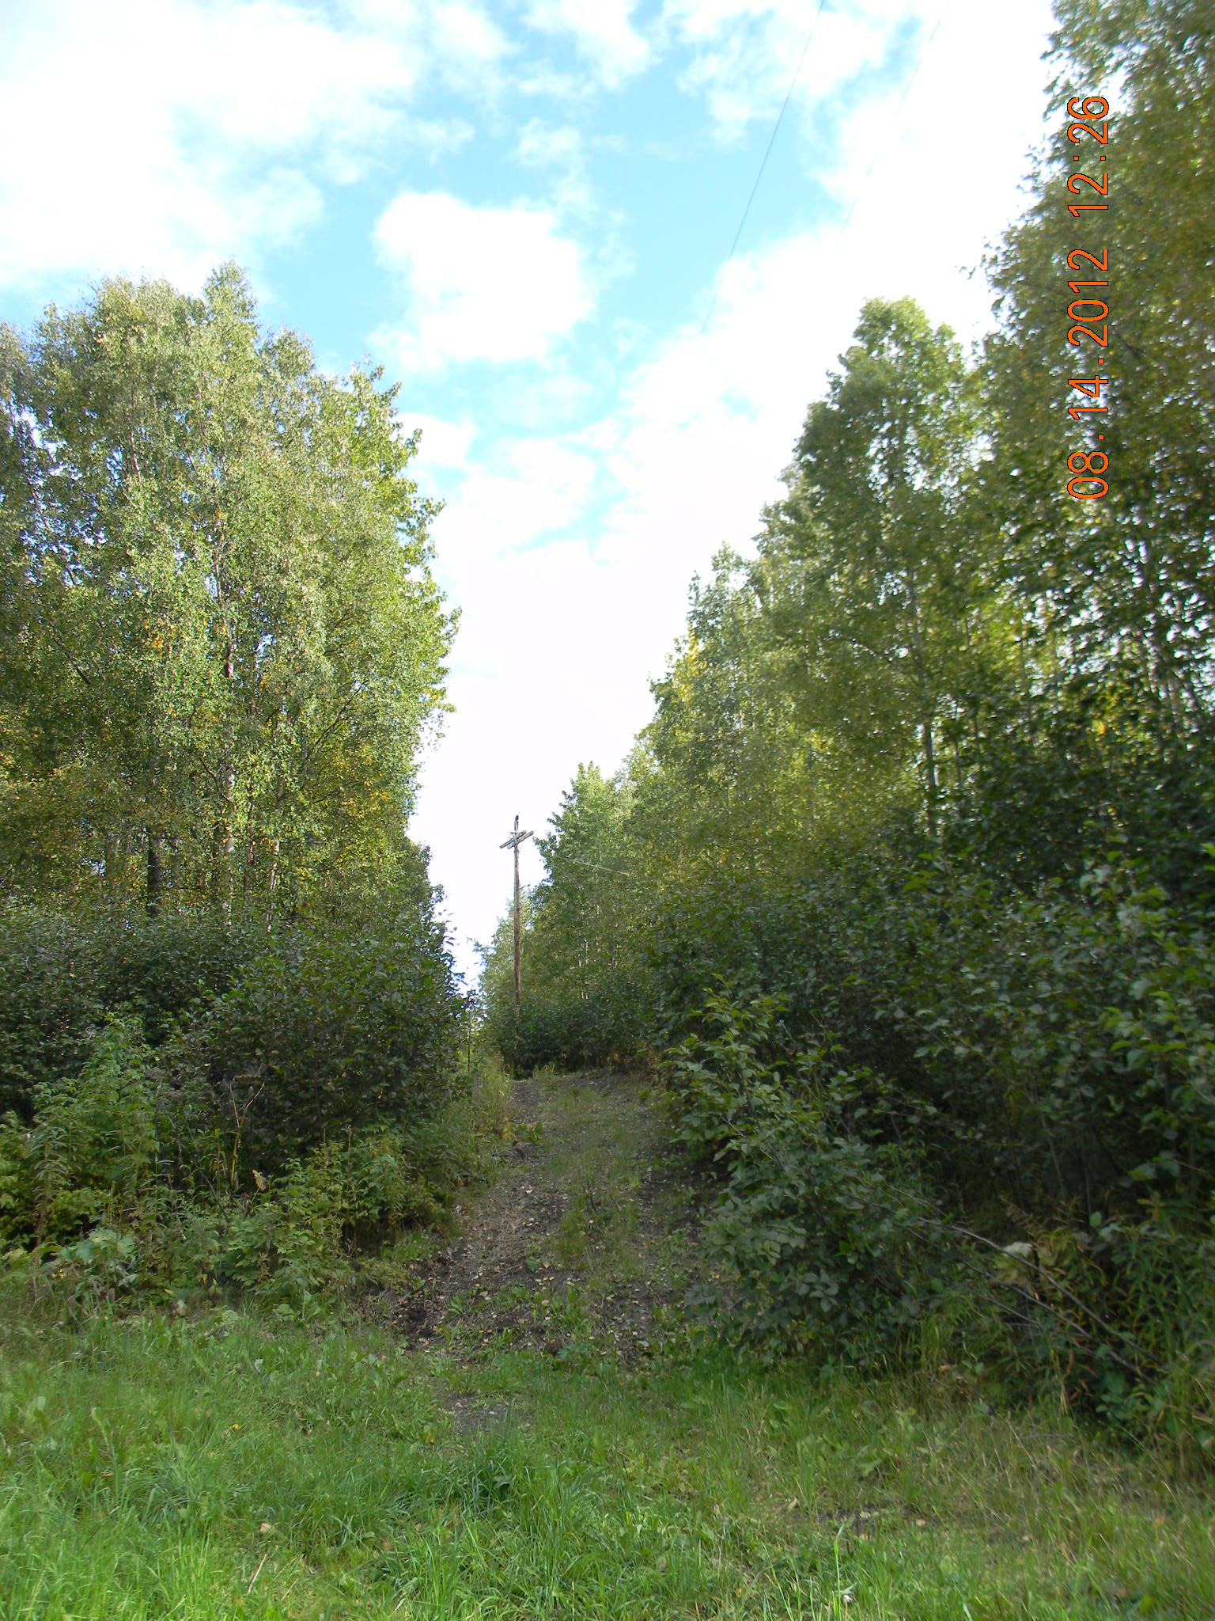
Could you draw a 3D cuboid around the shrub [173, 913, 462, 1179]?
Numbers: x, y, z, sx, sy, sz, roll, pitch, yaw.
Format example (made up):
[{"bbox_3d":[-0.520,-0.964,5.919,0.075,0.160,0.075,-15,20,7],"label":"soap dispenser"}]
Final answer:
[{"bbox_3d":[-2.394,2.008,10.800,2.150,2.150,2.000,1,-12,-12],"label":"shrub"}]

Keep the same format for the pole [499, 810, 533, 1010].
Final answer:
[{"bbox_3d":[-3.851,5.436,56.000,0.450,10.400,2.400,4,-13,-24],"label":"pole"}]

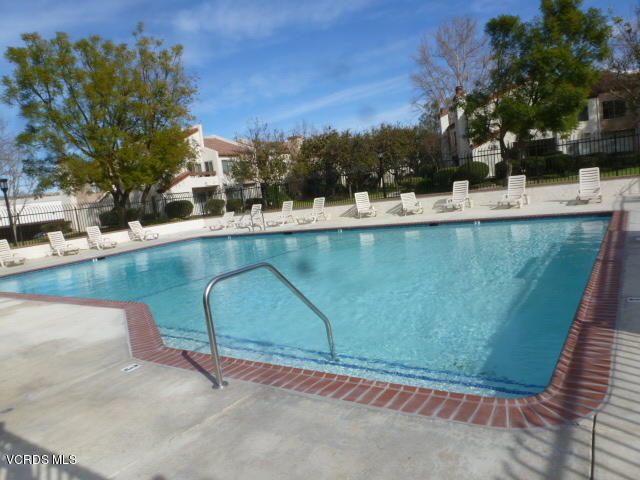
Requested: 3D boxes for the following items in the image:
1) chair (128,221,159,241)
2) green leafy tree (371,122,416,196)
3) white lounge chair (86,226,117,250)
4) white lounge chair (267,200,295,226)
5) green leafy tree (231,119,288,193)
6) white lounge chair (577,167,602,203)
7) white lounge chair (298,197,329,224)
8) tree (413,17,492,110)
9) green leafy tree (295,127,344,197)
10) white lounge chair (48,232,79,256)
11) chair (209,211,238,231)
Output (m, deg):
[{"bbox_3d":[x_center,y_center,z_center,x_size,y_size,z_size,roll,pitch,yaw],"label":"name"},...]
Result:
[{"bbox_3d":[-8.755,-0.470,22.079,1.650,0.947,0.690,-3,8,35],"label":"chair"},{"bbox_3d":[4.044,-4.276,24.738,2.800,3.930,2.800,-7,6,0],"label":"green leafy tree"},{"bbox_3d":[-9.704,-0.128,19.792,1.580,0.992,0.690,-2,8,38],"label":"white lounge chair"},{"bbox_3d":[-1.859,-1.229,21.081,0.690,1.022,1.580,-3,7,33],"label":"white lounge chair"},{"bbox_3d":[-3.696,-4.920,27.585,3.200,4.820,3.200,-7,6,0],"label":"green leafy tree"},{"bbox_3d":[8.767,-1.793,14.472,0.690,1.043,1.580,-3,8,35],"label":"white lounge chair"},{"bbox_3d":[-0.348,-1.326,20.291,0.690,1.025,1.580,-3,7,34],"label":"white lounge chair"},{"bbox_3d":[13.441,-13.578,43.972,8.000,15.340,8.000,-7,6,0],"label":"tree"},{"bbox_3d":[-0.027,-4.432,25.976,2.900,4.130,2.900,-7,6,0],"label":"green leafy tree"},{"bbox_3d":[-10.656,0.140,18.490,1.600,0.973,0.690,-2,8,38],"label":"white lounge chair"},{"bbox_3d":[-5.032,-0.950,23.009,0.690,0.808,1.650,-4,7,26],"label":"chair"}]

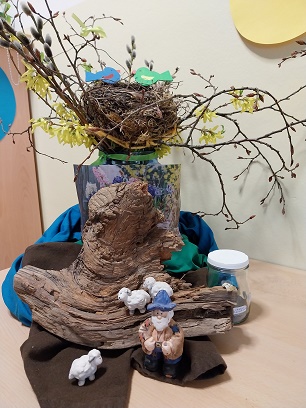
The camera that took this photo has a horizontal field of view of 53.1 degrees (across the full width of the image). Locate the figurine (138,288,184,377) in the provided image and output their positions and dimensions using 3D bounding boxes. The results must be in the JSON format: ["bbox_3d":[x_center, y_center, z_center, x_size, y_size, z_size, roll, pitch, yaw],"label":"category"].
[{"bbox_3d":[0.013,0.167,0.412,0.061,0.106,0.054,4,13,20],"label":"figurine"}]

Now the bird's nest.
[{"bbox_3d":[-0.045,-0.155,0.559,0.180,0.115,0.175,-1,12,0],"label":"bird's nest"}]

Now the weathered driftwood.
[{"bbox_3d":[-0.044,0.082,0.504,0.345,0.236,0.155,0,12,3],"label":"weathered driftwood"}]

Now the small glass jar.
[{"bbox_3d":[0.128,0.140,0.531,0.074,0.113,0.074,-1,12,0],"label":"small glass jar"}]

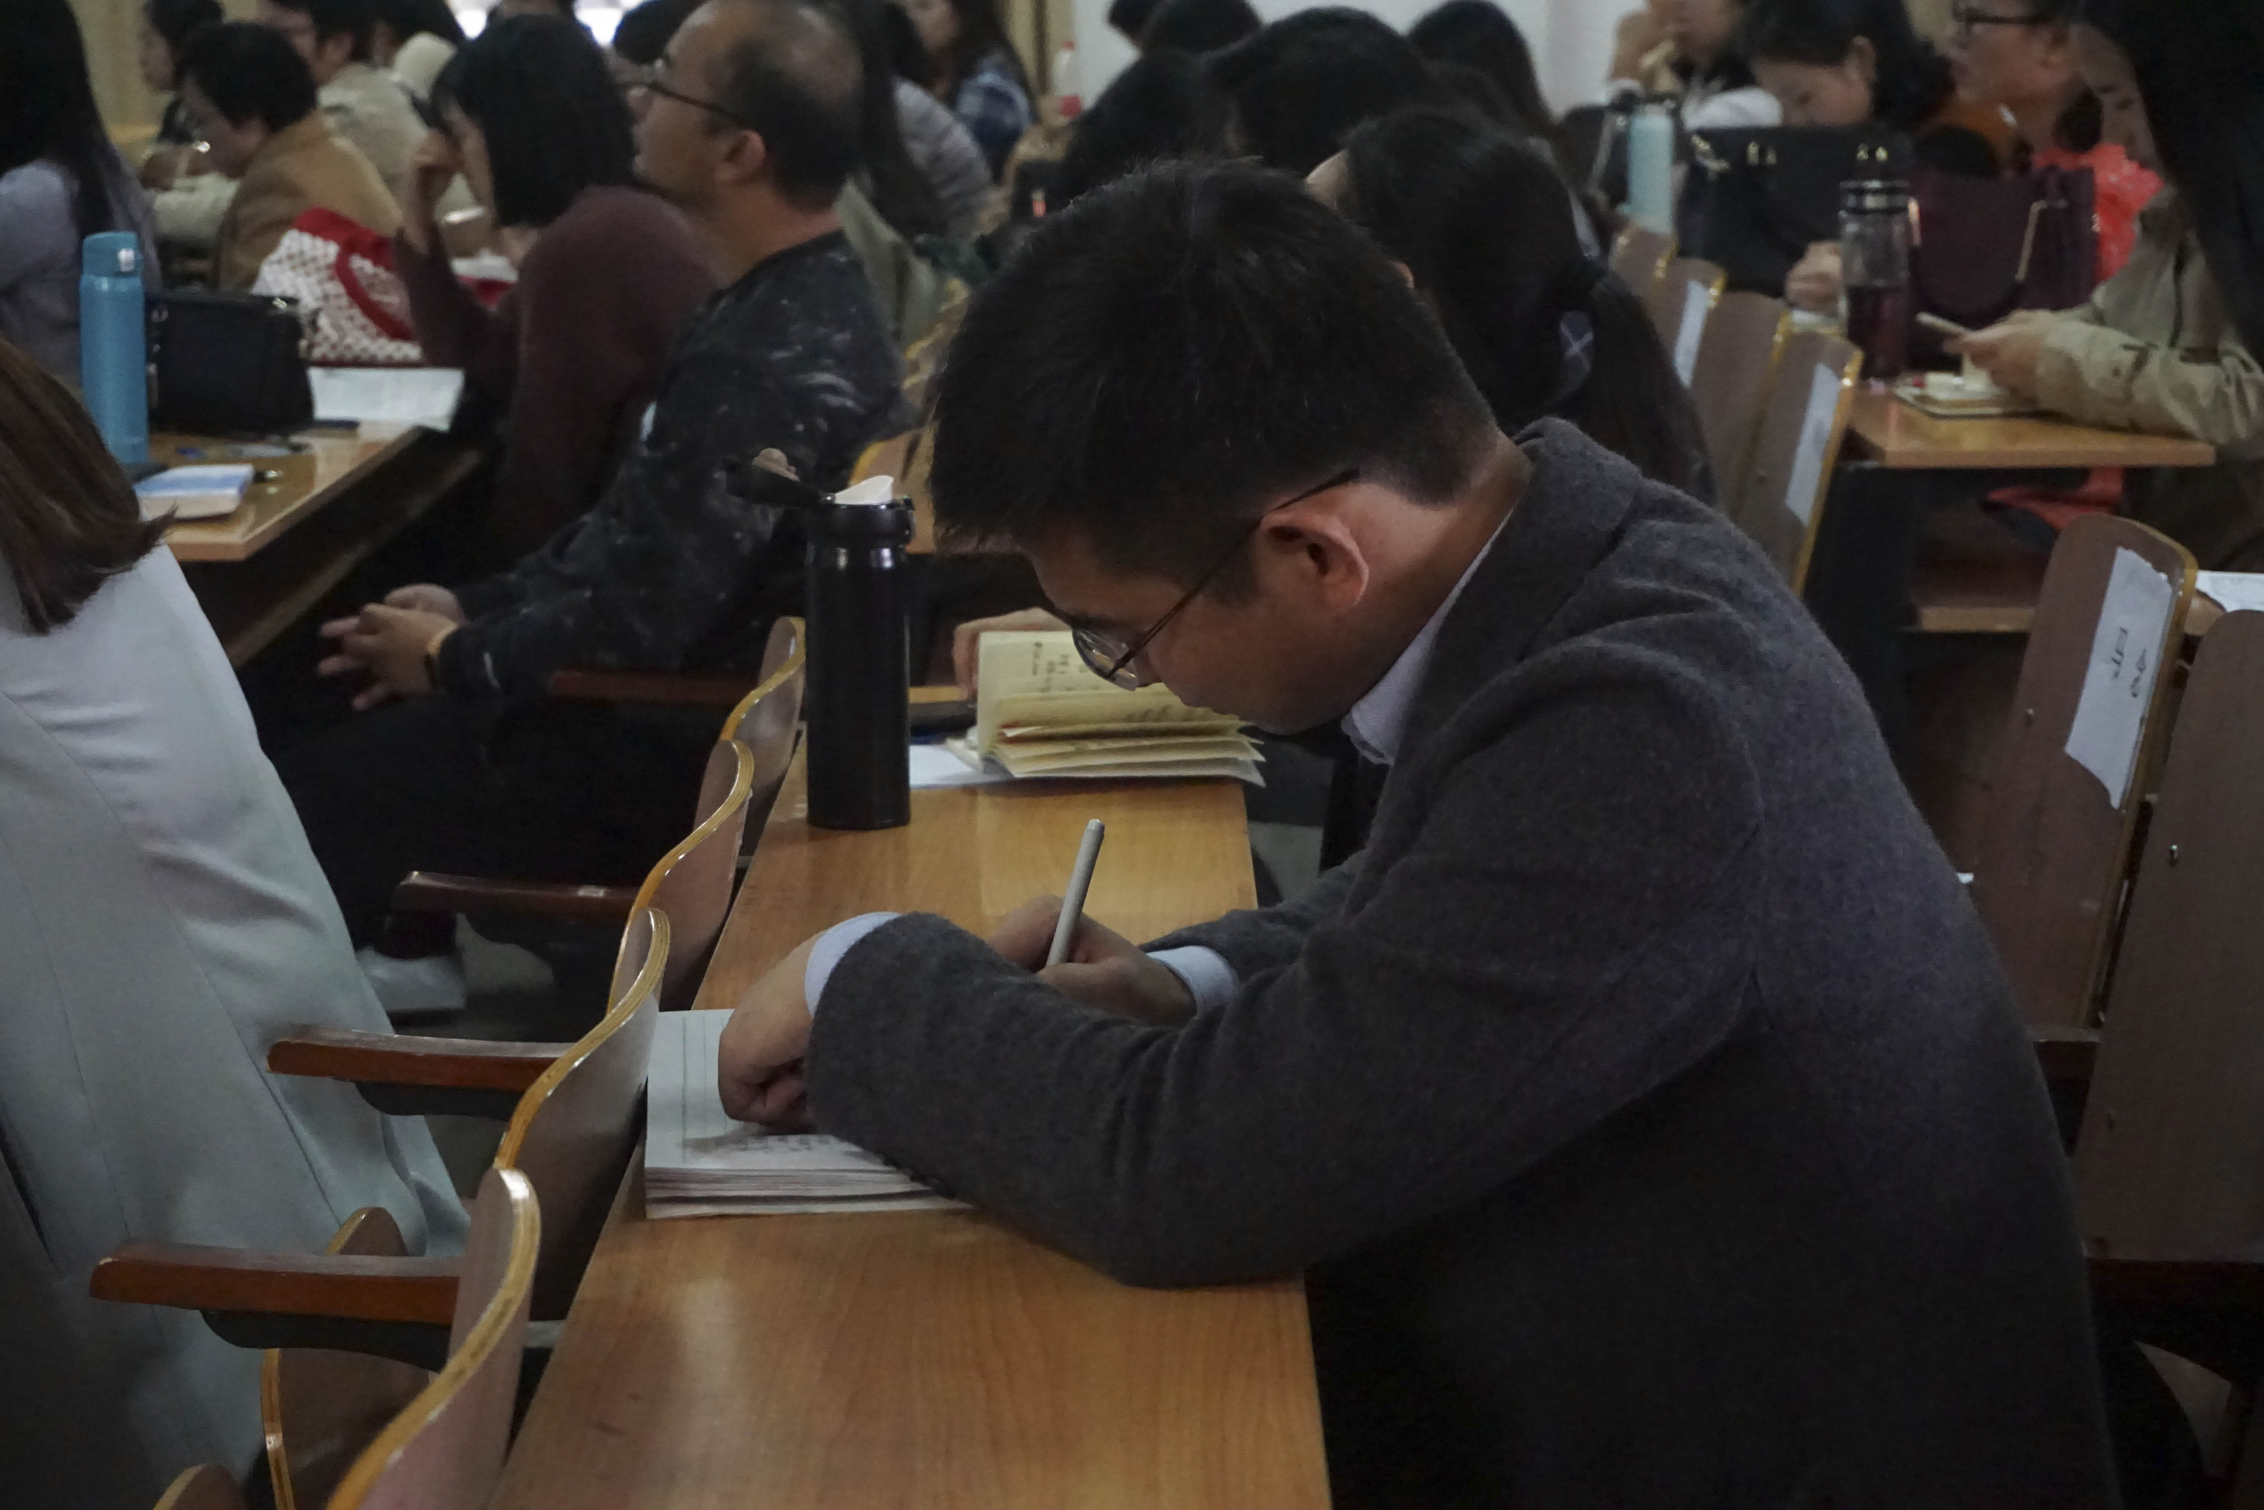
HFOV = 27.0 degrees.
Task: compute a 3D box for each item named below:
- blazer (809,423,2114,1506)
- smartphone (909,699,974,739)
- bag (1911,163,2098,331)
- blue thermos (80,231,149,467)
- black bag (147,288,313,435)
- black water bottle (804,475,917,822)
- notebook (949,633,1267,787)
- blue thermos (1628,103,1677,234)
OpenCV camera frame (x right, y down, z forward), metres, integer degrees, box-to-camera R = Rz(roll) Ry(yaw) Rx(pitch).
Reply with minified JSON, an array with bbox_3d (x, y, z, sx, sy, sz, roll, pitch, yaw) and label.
[{"bbox_3d":[0.163,0.138,2.392,0.640,0.610,0.540,0,10,0],"label":"blazer"},{"bbox_3d":[-0.148,-0.029,3.611,0.150,0.010,0.073,0,10,0],"label":"smartphone"},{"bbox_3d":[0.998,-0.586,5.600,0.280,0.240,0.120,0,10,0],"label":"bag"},{"bbox_3d":[-1.162,-0.460,5.381,0.073,0.257,0.073,-6,12,-32],"label":"blue thermos"},{"bbox_3d":[-1.093,-0.477,5.736,0.195,0.165,0.090,0,10,0],"label":"black bag"},{"bbox_3d":[-0.187,-0.071,3.220,0.074,0.236,0.074,0,10,0],"label":"black water bottle"},{"bbox_3d":[-0.019,-0.035,3.428,0.220,0.090,0.190,0,10,0],"label":"notebook"},{"bbox_3d":[0.788,-0.859,7.129,0.067,0.236,0.067,0,10,0],"label":"blue thermos"}]

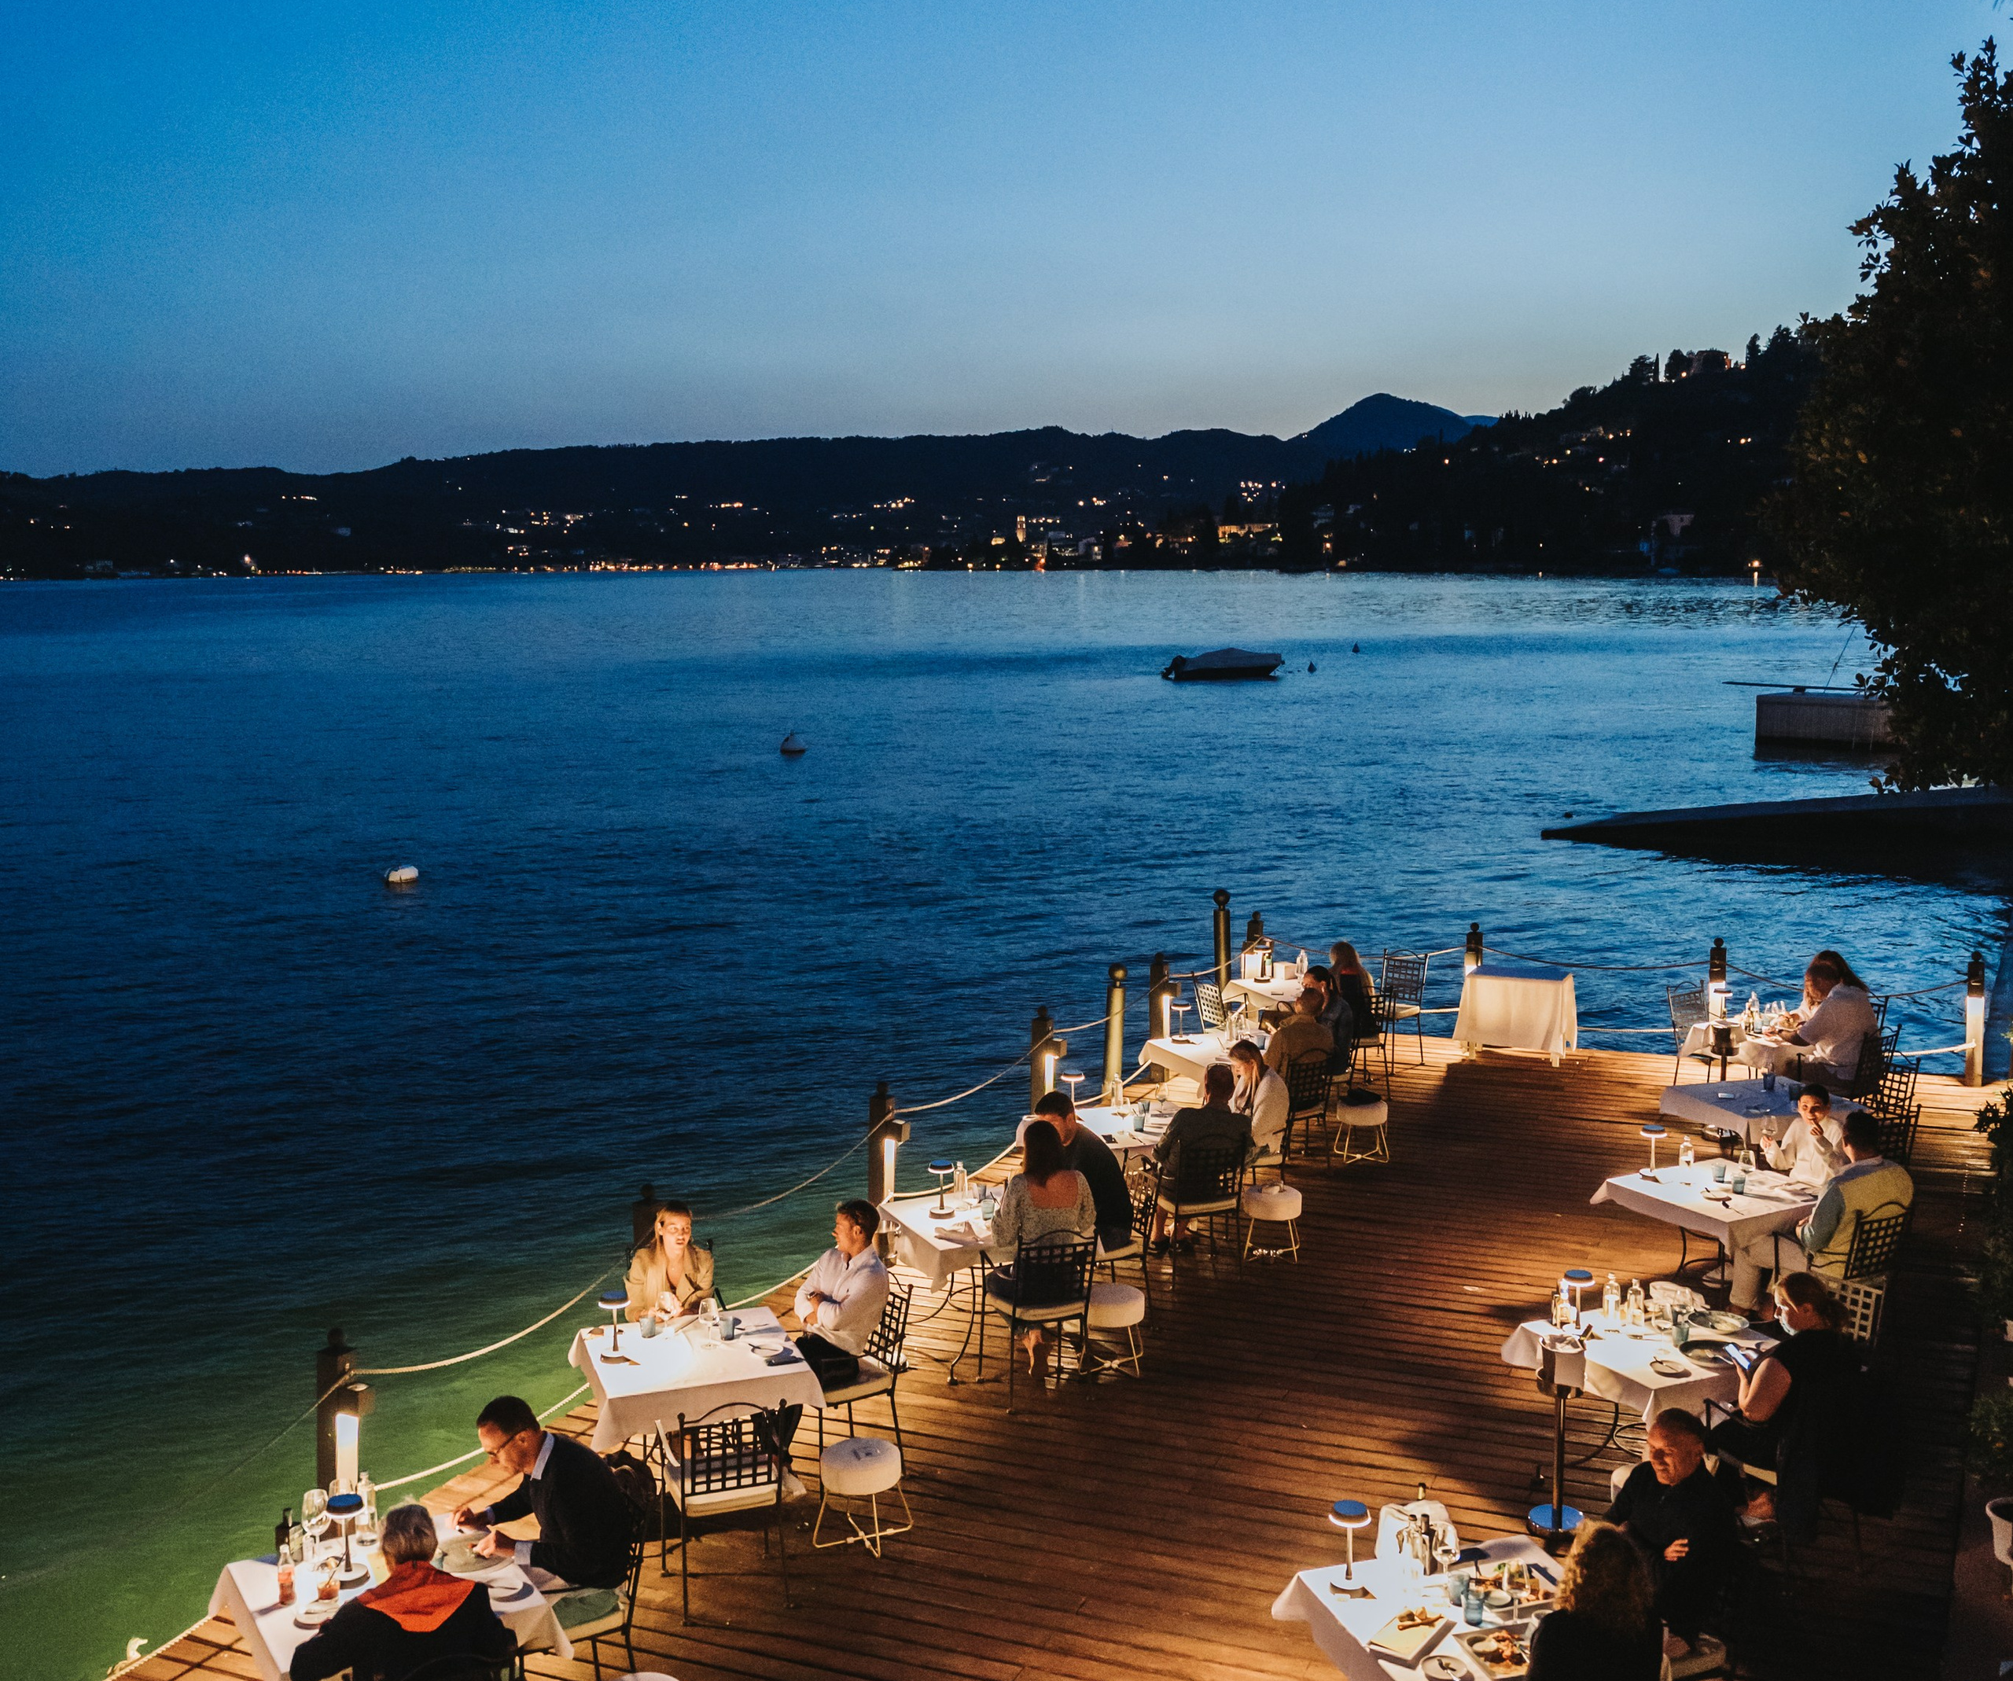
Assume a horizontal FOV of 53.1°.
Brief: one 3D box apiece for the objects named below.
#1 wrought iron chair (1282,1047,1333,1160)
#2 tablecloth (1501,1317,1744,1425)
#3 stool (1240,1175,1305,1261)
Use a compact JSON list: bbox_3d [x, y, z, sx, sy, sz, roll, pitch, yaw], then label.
[{"bbox_3d":[2.070,1.947,14.817,0.480,0.960,0.540,-4,9,-28],"label":"wrought iron chair"},{"bbox_3d":[2.850,2.300,8.861,0.880,0.235,0.880,-3,8,-24],"label":"tablecloth"},{"bbox_3d":[1.655,2.385,12.598,0.380,0.410,0.380,1,8,8],"label":"stool"}]

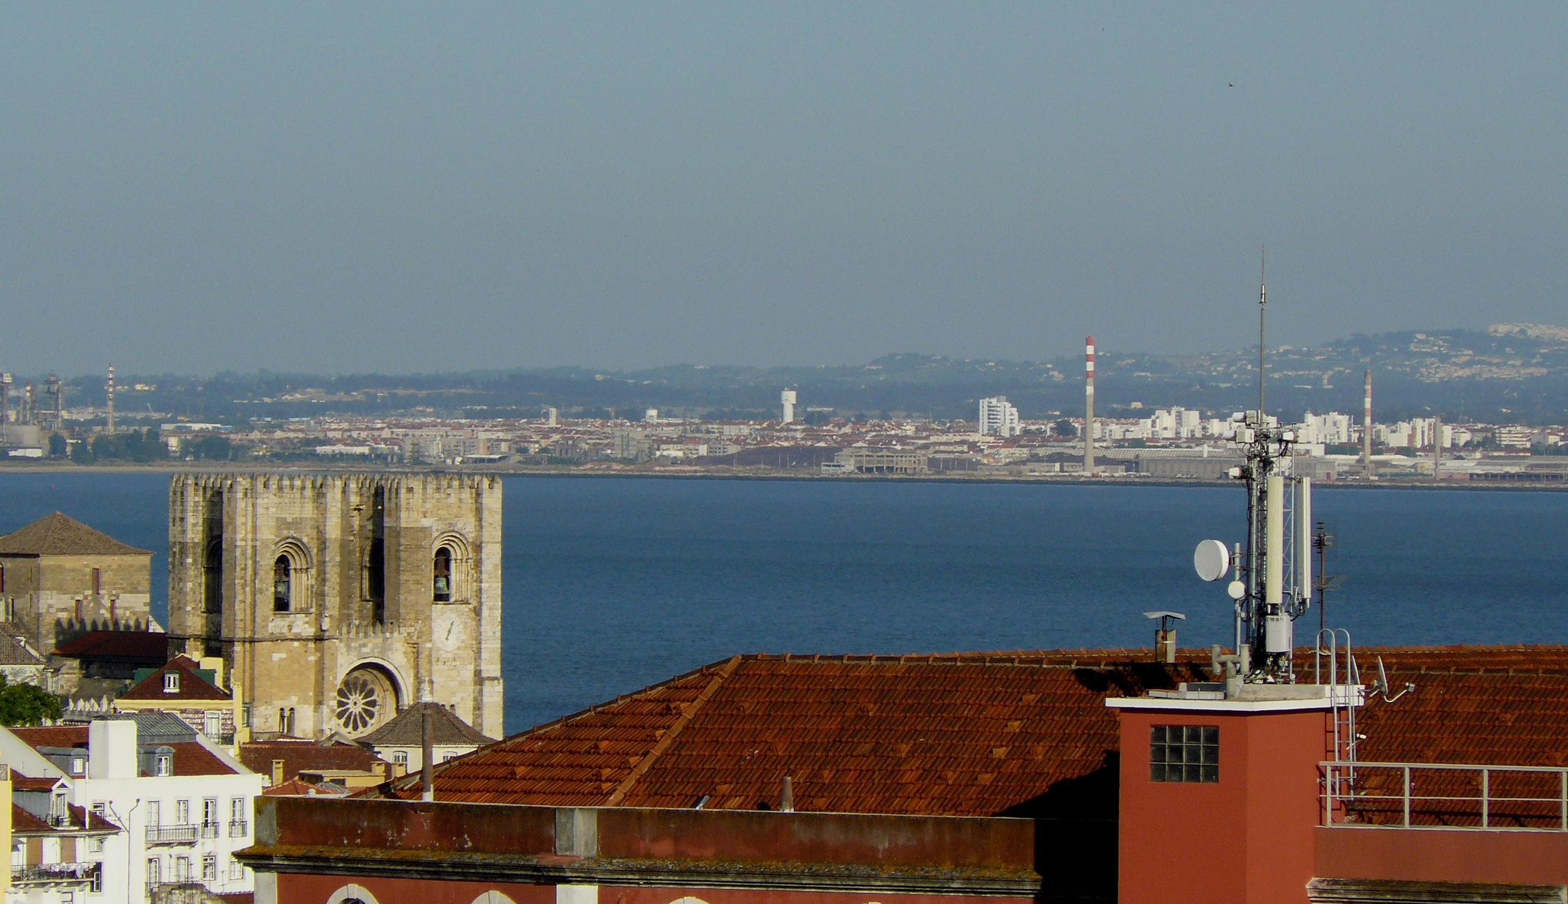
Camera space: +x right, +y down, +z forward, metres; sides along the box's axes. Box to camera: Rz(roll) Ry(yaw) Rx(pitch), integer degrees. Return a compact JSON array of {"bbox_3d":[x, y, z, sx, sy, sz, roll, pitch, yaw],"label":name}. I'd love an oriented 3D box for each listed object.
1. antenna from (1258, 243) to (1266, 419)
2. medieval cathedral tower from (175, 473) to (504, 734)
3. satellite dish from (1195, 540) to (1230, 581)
[{"bbox_3d":[7.181,-1.810,195.000,0.090,2.650,0.090,1,0,0],"label":"antenna"},{"bbox_3d":[-39.316,17.241,1140.000,29.500,31.000,10.000,0,1,-40],"label":"medieval cathedral tower"},{"bbox_3d":[6.450,1.635,195.000,0.230,0.640,0.640,0,1,-41],"label":"satellite dish"}]

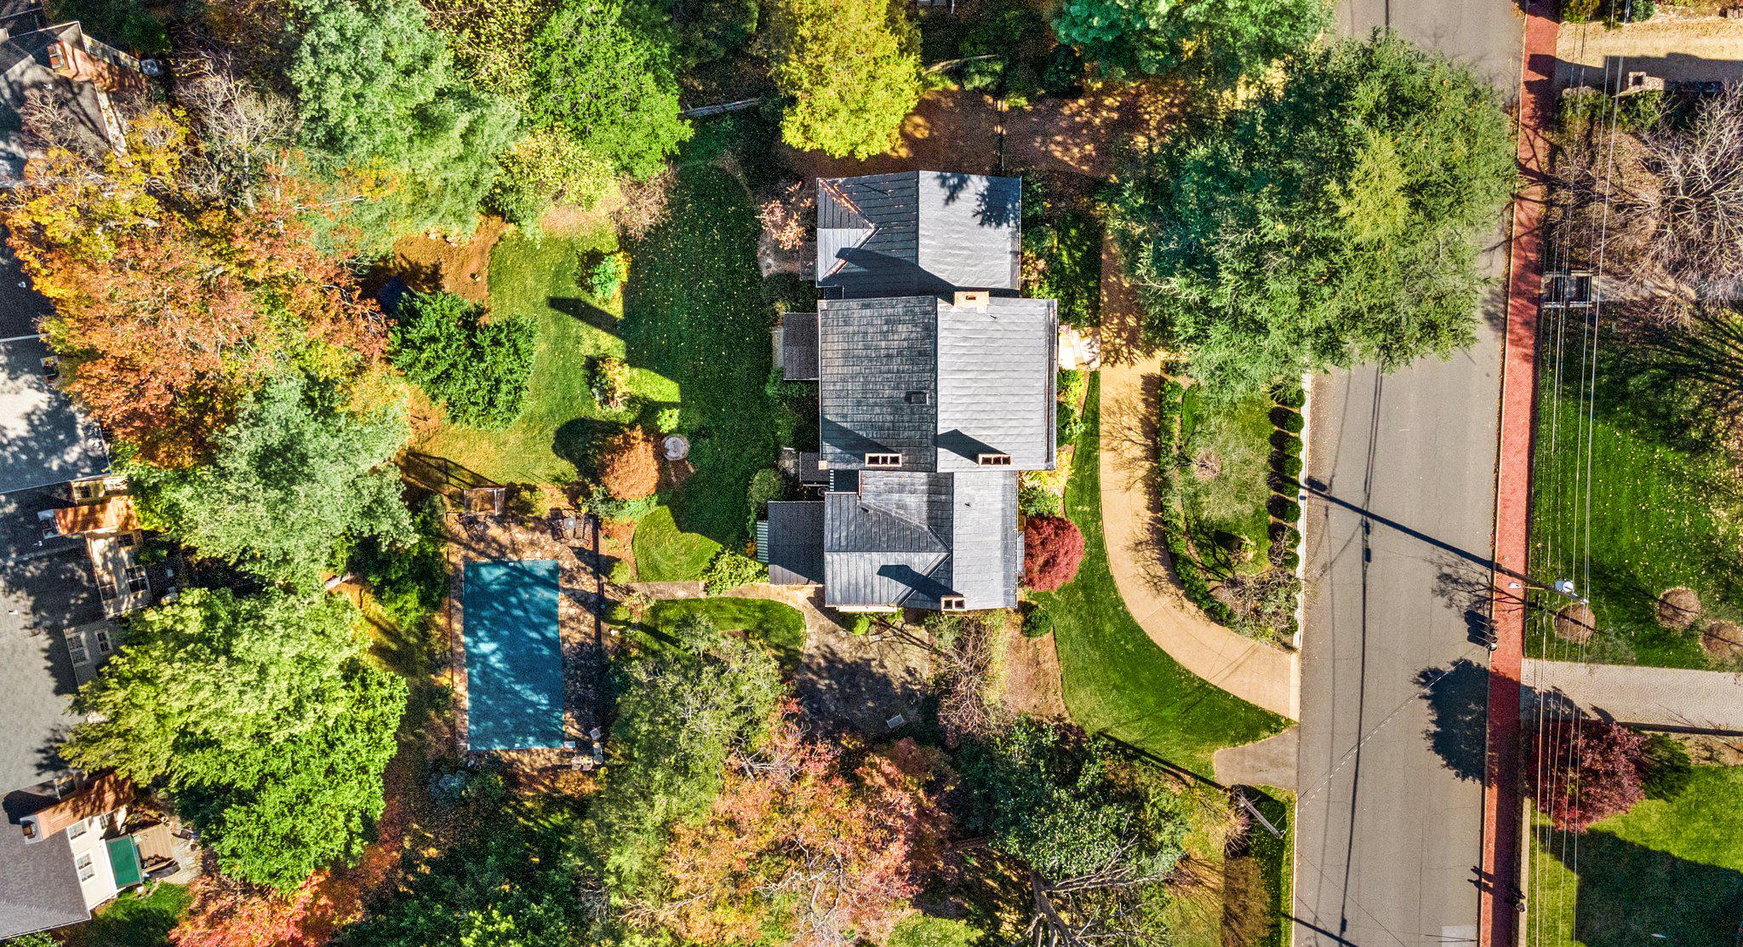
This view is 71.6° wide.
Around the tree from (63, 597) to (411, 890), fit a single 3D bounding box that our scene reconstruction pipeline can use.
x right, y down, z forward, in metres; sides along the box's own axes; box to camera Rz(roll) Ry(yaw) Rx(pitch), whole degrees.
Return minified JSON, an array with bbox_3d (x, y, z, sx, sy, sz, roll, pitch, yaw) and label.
[{"bbox_3d":[-35.680,15.160,70.220,18.090,16.000,17.400,0,91,0],"label":"tree"}]

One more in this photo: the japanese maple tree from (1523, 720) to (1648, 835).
[{"bbox_3d":[44.160,18.680,75.120,6.990,6.300,6.750,0,91,0],"label":"japanese maple tree"}]

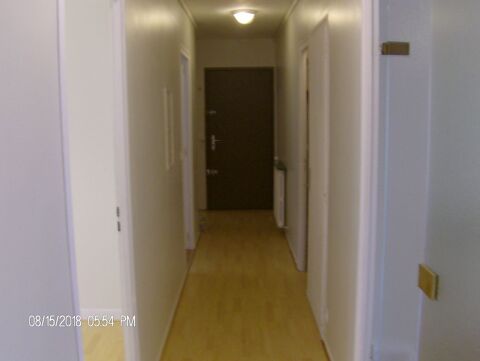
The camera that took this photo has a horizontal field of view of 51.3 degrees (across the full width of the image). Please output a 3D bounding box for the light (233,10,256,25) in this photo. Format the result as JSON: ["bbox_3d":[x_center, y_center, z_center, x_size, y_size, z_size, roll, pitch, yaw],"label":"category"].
[{"bbox_3d":[0.045,-1.632,5.043,0.250,0.130,0.250,0,9,0],"label":"light"}]

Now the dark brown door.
[{"bbox_3d":[0.004,-0.586,7.308,0.980,2.060,0.071,0,9,0],"label":"dark brown door"}]

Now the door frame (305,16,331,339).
[{"bbox_3d":[0.584,-0.043,3.619,0.101,2.111,0.889,0,9,0],"label":"door frame"}]

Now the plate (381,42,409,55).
[{"bbox_3d":[0.641,-0.544,2.060,0.115,0.050,0.025,0,9,0],"label":"plate"}]

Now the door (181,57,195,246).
[{"bbox_3d":[-0.528,-0.195,4.846,0.121,2.040,0.909,0,9,0],"label":"door"}]

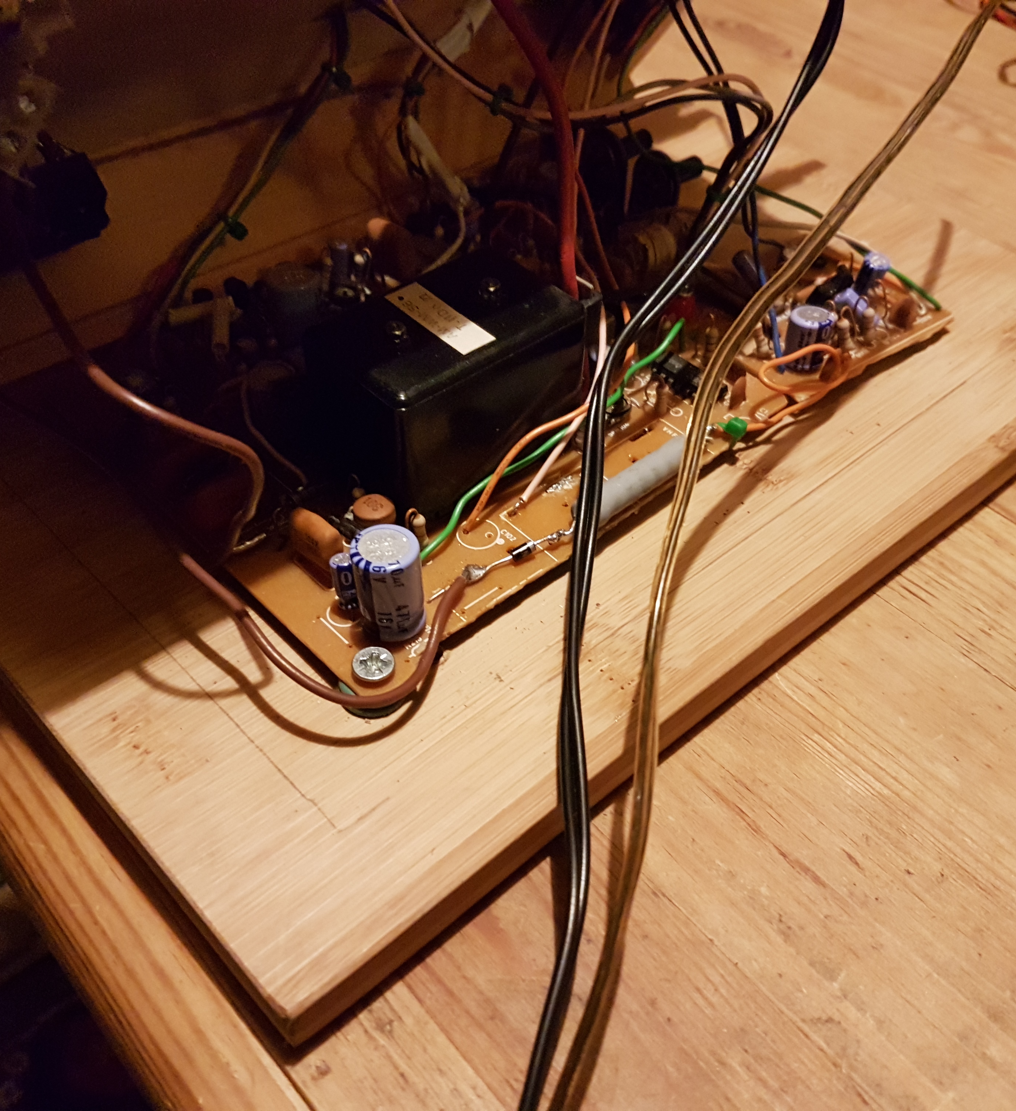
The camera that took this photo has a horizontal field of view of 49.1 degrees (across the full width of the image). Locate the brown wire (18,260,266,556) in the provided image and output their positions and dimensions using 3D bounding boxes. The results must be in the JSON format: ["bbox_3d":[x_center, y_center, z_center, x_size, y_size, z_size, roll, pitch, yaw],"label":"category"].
[{"bbox_3d":[-0.062,-0.028,0.200,0.018,0.034,0.055,-32,58,-33],"label":"brown wire"}]

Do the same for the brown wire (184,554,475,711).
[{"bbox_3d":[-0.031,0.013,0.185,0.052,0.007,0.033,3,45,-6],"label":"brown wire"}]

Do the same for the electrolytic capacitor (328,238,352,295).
[{"bbox_3d":[-0.037,-0.066,0.257,0.005,0.012,0.005,-32,58,-33],"label":"electrolytic capacitor"}]

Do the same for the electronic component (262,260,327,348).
[{"bbox_3d":[-0.046,-0.052,0.238,0.013,0.018,0.013,5,45,-5],"label":"electronic component"}]

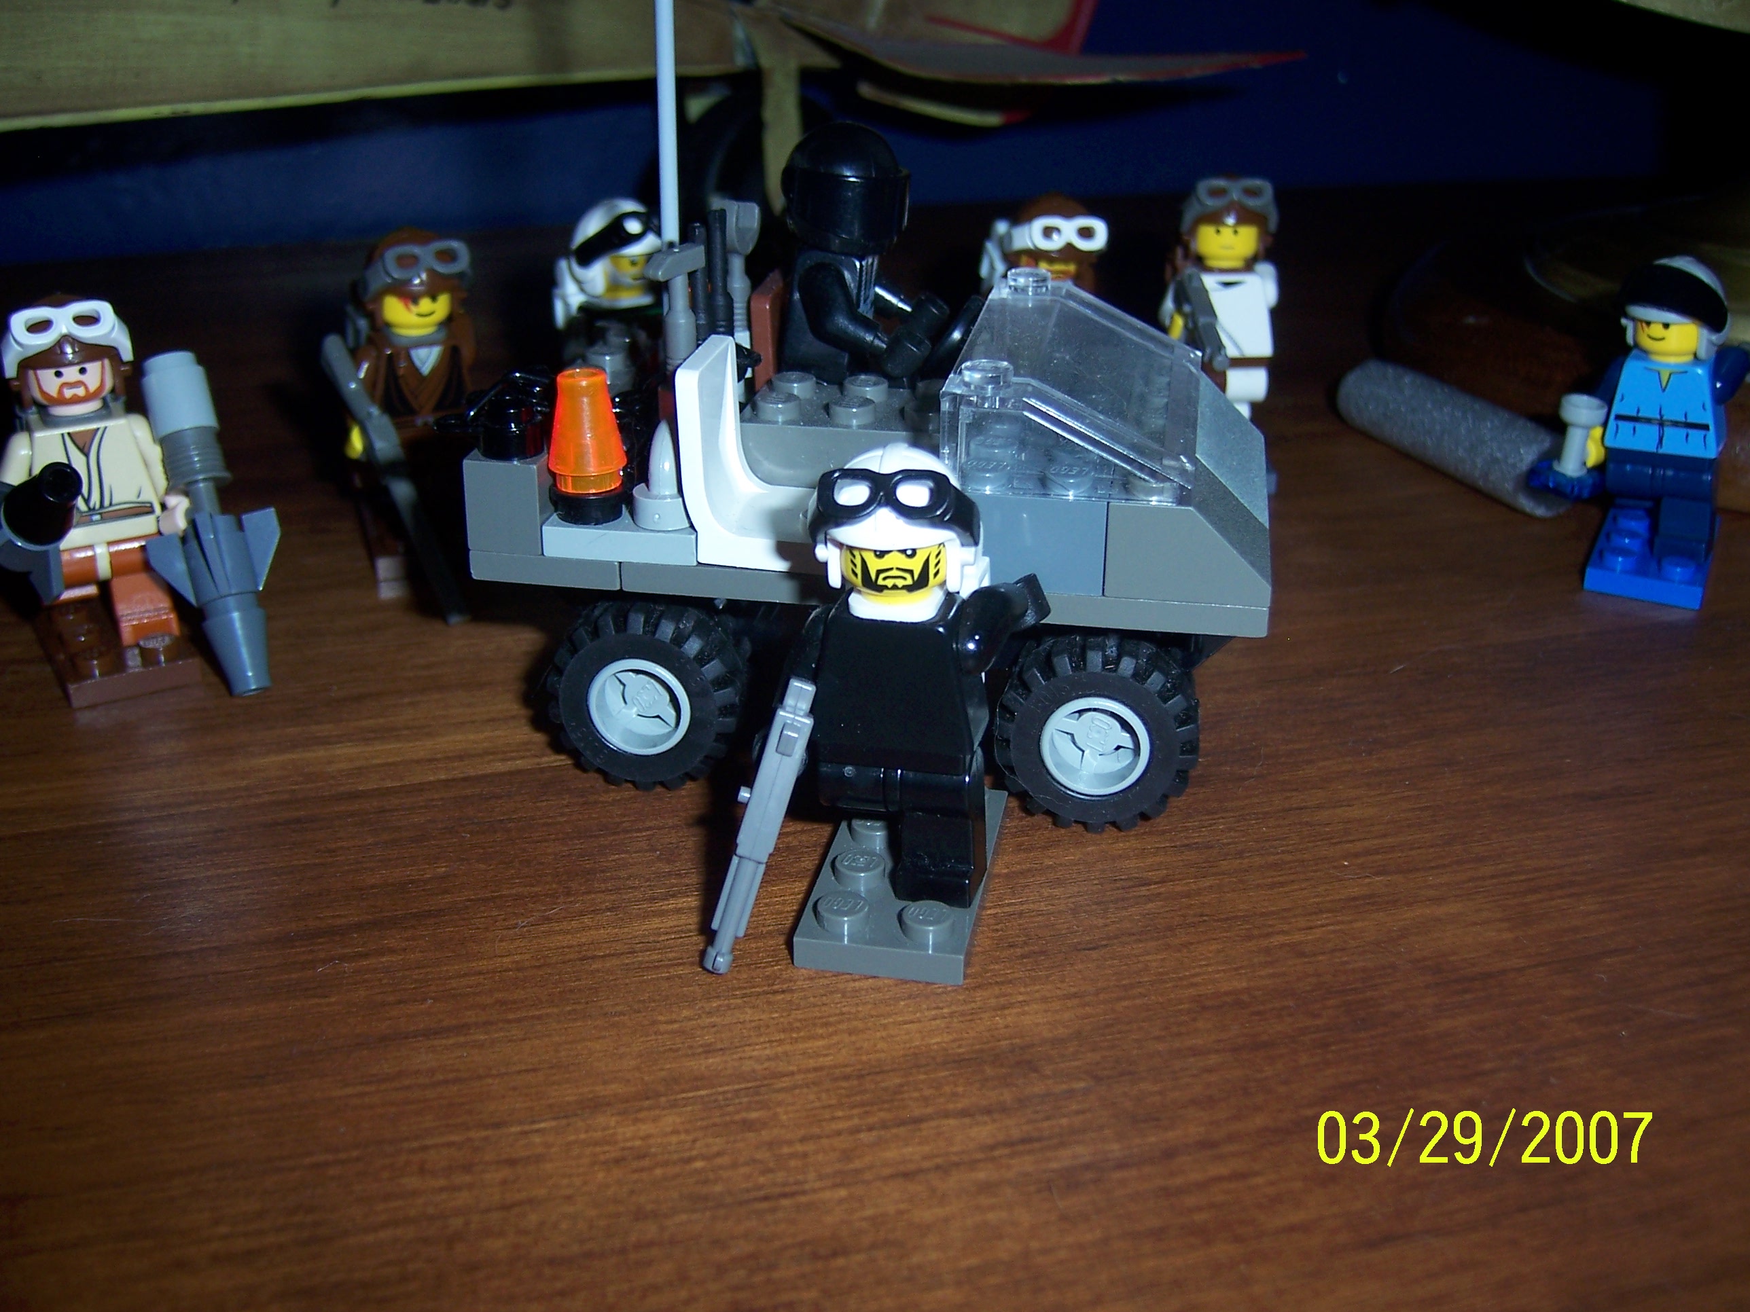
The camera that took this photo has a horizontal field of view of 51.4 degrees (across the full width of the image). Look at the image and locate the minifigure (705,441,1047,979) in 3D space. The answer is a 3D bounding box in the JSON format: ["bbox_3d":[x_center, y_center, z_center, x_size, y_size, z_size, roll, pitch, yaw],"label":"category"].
[{"bbox_3d":[0.002,0.003,0.173,0.028,0.047,0.035,5,25,10],"label":"minifigure"}]

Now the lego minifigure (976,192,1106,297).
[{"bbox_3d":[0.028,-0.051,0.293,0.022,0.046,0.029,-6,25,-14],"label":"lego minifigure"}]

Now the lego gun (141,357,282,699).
[{"bbox_3d":[-0.081,-0.016,0.222,0.016,0.043,0.016,-13,-1,-28],"label":"lego gun"}]

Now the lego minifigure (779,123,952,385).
[{"bbox_3d":[-0.001,-0.044,0.207,0.021,0.033,0.021,4,24,9],"label":"lego minifigure"}]

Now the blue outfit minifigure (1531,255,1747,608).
[{"bbox_3d":[0.112,-0.035,0.260,0.026,0.046,0.033,12,27,24],"label":"blue outfit minifigure"}]

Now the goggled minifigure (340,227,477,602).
[{"bbox_3d":[-0.068,-0.039,0.265,0.022,0.046,0.033,-8,25,-18],"label":"goggled minifigure"}]

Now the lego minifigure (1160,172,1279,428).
[{"bbox_3d":[0.057,-0.055,0.302,0.022,0.046,0.031,-1,24,-3],"label":"lego minifigure"}]

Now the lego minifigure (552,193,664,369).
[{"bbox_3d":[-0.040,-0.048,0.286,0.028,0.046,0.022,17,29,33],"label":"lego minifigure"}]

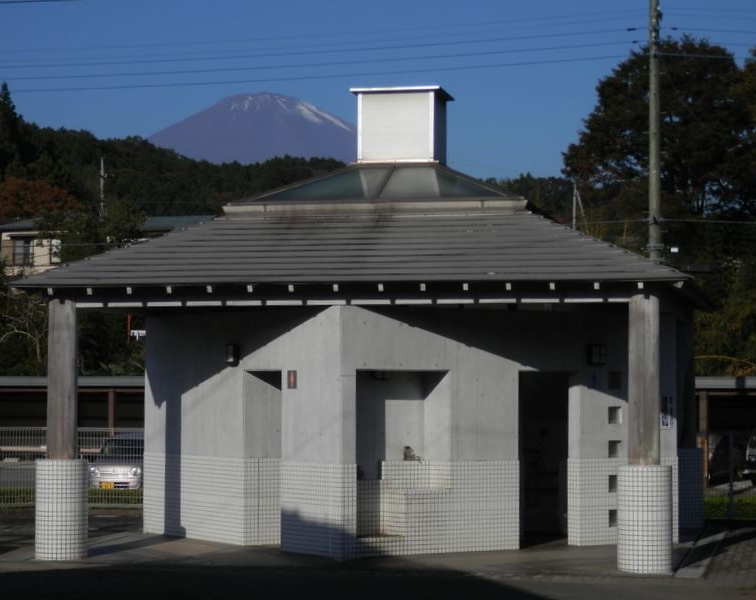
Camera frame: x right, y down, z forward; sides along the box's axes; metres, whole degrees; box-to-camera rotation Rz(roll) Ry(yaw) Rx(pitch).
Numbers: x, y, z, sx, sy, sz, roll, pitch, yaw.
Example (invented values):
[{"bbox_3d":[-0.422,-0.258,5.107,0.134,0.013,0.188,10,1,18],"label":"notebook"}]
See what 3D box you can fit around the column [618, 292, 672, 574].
[{"bbox_3d":[2.764,1.374,19.153,0.570,2.852,0.570,-1,-3,12],"label":"column"}]

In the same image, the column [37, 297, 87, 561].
[{"bbox_3d":[-3.493,1.427,20.495,0.575,2.850,0.575,-1,-3,12],"label":"column"}]

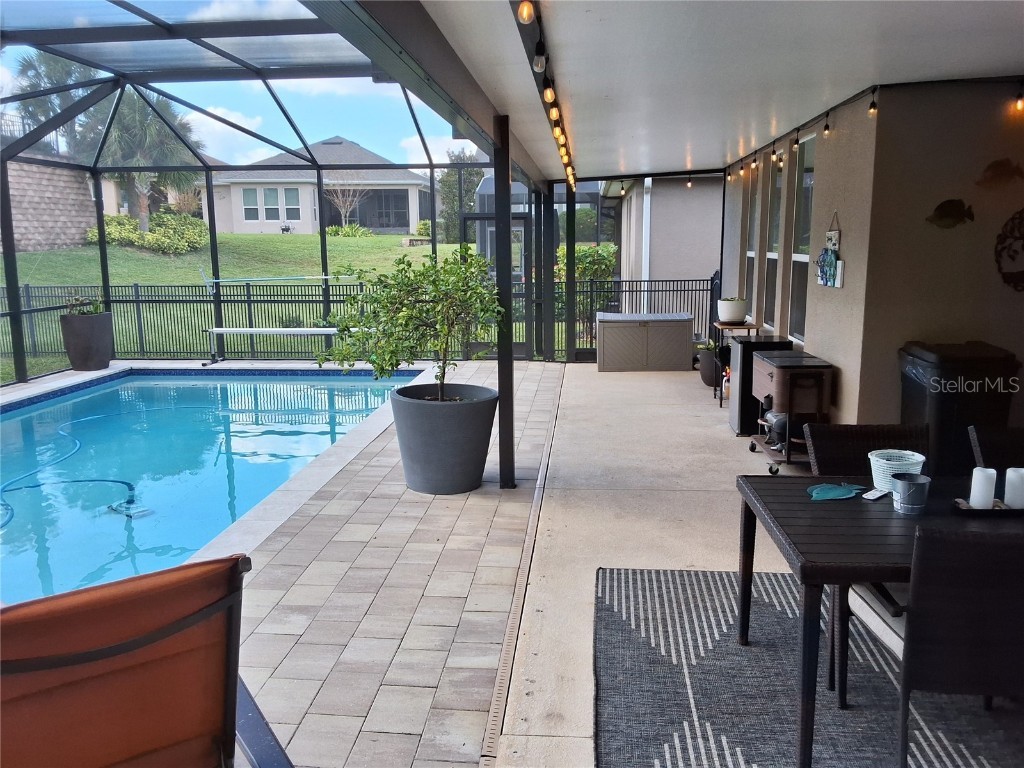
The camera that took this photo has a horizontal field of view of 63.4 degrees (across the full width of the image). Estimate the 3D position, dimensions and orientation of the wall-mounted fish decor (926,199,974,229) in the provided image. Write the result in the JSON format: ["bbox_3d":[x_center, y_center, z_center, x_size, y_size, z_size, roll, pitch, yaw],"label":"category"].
[{"bbox_3d":[2.777,-1.075,5.247,0.292,0.183,0.040,0,10,5],"label":"wall-mounted fish decor"}]

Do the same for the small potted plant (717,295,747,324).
[{"bbox_3d":[2.242,-0.749,8.412,0.294,0.269,0.294,0,10,5],"label":"small potted plant"}]

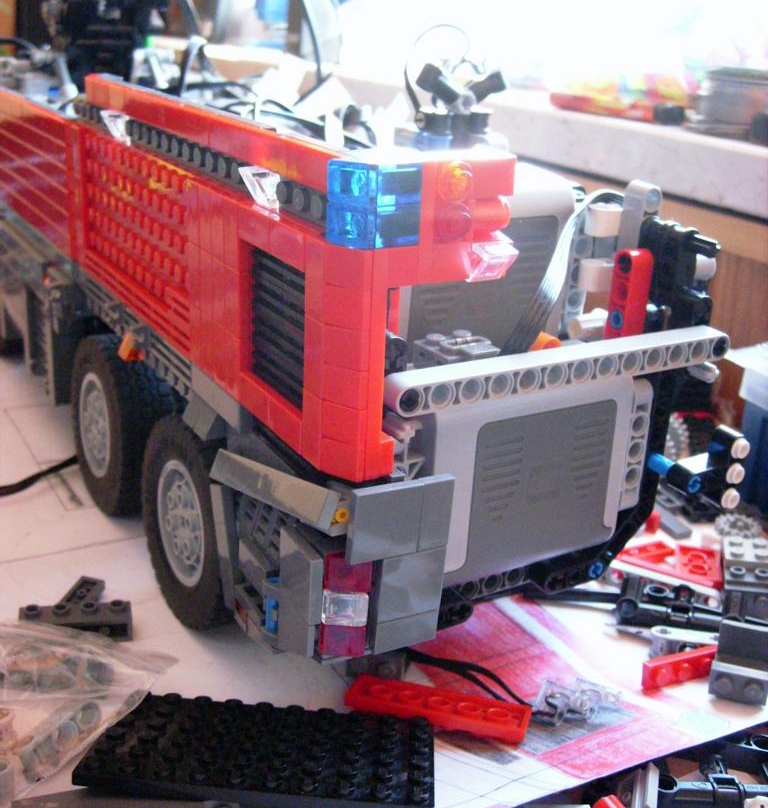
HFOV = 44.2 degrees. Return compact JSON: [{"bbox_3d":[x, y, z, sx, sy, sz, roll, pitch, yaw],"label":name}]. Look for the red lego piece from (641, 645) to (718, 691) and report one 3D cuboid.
[{"bbox_3d":[0.085,0.076,0.270,0.024,0.008,0.005,-5,20,-23],"label":"red lego piece"}]

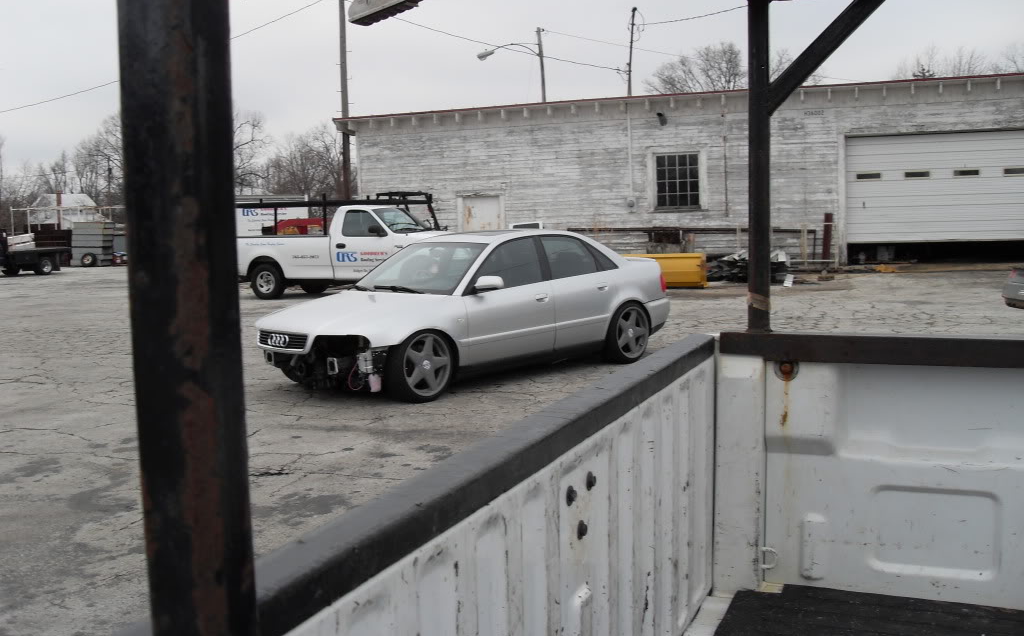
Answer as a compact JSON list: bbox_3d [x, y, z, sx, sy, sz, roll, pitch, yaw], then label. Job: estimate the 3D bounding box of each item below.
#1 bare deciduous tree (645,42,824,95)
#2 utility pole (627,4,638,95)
[{"bbox_3d":[14.122,-11.698,66.617,11.200,11.800,10.500,-2,6,0],"label":"bare deciduous tree"},{"bbox_3d":[6.314,-10.603,55.358,0.400,12.300,0.360,3,6,0],"label":"utility pole"}]

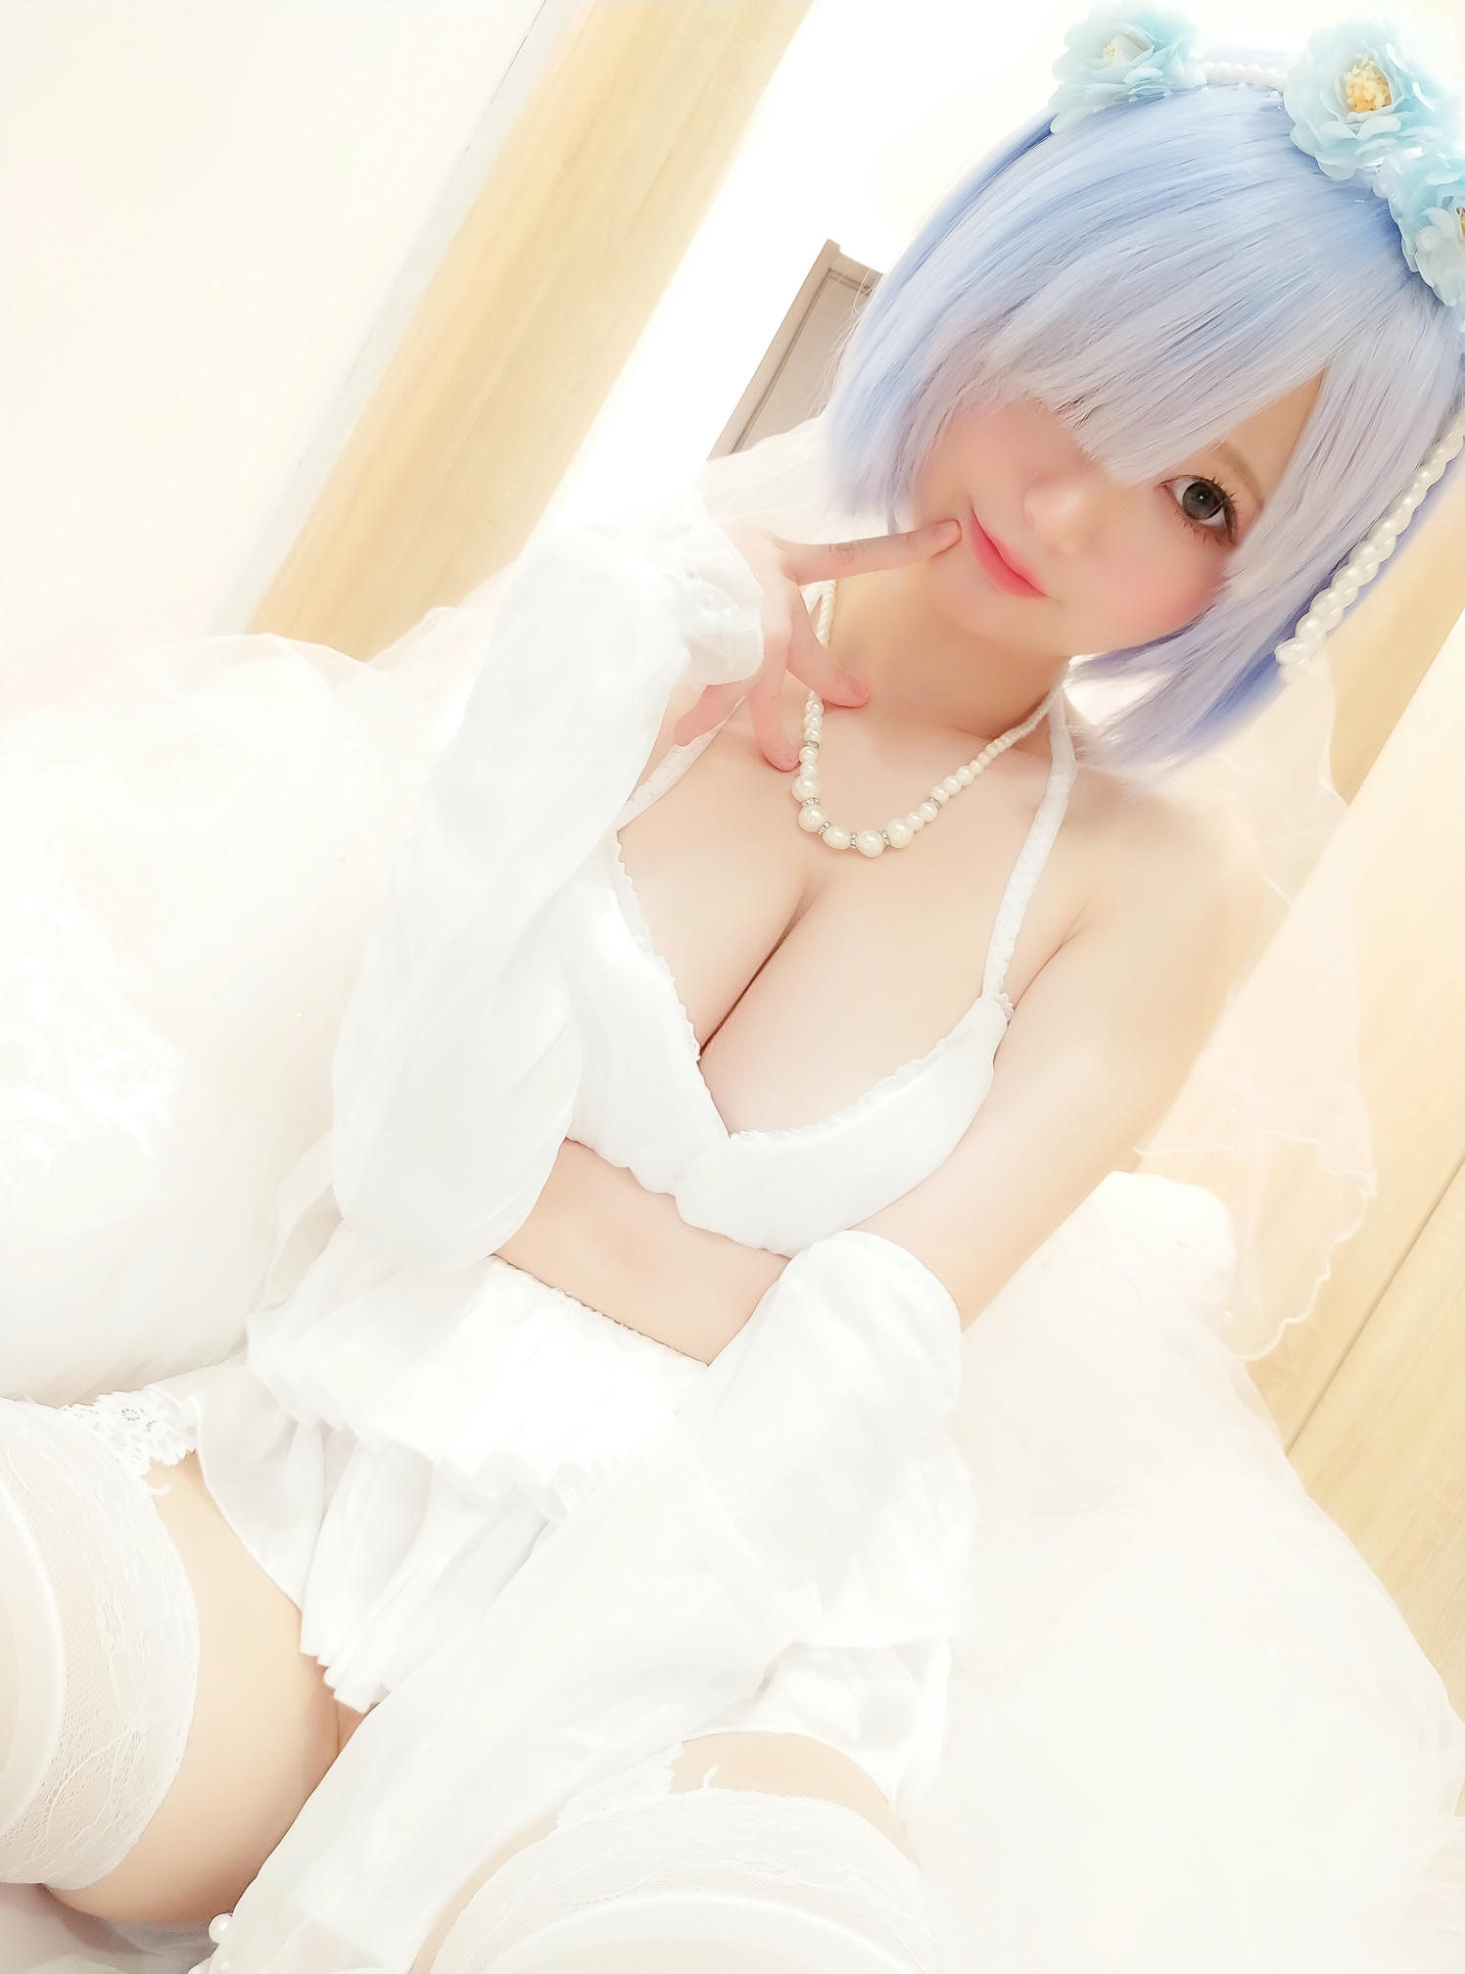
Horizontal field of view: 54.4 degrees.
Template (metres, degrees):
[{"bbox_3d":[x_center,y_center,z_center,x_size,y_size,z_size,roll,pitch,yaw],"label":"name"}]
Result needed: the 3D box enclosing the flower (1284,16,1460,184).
[{"bbox_3d":[0.271,-0.377,0.605,0.072,0.070,0.042,36,23,-4],"label":"flower"}]

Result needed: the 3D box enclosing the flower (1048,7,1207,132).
[{"bbox_3d":[0.171,-0.399,0.620,0.070,0.066,0.042,40,11,9],"label":"flower"}]

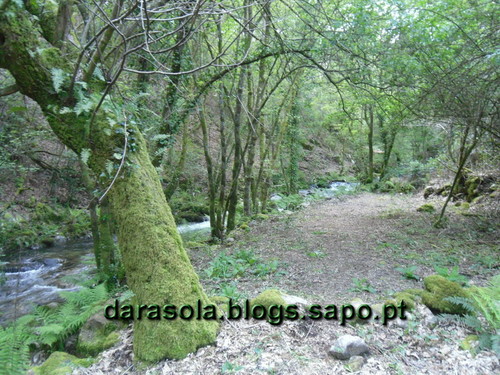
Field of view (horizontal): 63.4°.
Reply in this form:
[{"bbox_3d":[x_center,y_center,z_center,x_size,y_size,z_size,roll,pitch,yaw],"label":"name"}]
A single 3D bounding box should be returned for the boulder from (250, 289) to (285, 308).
[{"bbox_3d":[0.190,1.141,4.150,0.360,0.180,0.300,0,4,0],"label":"boulder"}]

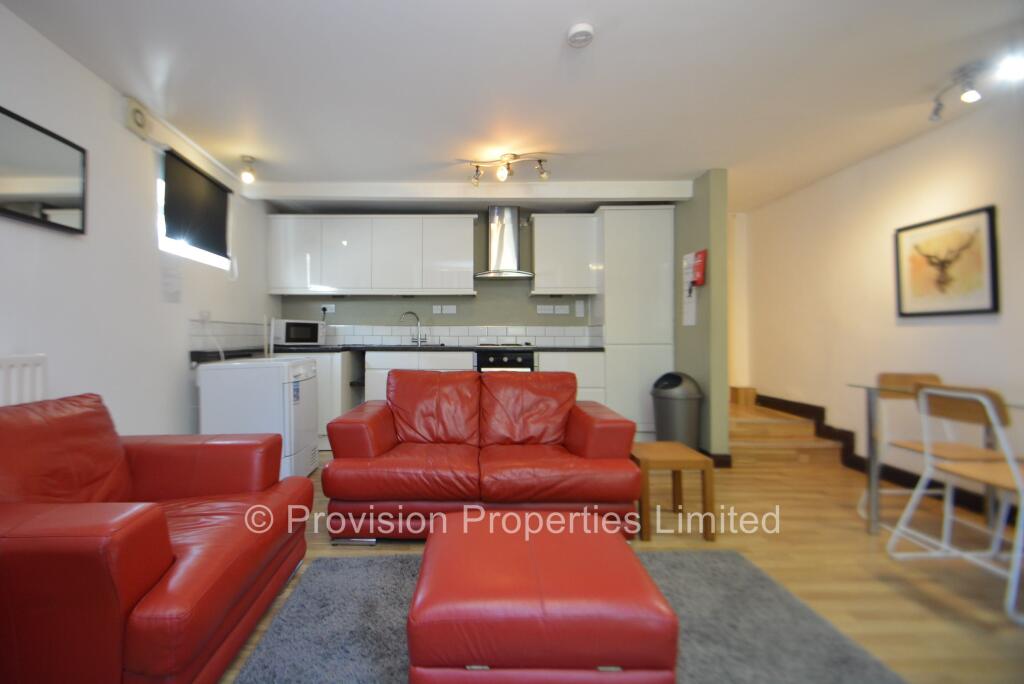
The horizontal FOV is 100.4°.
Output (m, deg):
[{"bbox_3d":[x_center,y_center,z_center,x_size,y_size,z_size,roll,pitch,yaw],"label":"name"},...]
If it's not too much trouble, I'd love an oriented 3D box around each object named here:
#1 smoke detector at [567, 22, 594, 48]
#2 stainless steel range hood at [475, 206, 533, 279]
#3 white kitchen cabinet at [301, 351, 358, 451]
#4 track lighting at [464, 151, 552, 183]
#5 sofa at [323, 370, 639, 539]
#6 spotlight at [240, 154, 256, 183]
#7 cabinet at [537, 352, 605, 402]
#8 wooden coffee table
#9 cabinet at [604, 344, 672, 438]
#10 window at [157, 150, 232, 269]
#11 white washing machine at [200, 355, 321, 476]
[{"bbox_3d":[0.317,-1.437,2.009,0.117,0.045,0.117,0,1,0],"label":"smoke detector"},{"bbox_3d":[-0.083,-0.997,4.244,0.600,0.710,0.490,0,1,0],"label":"stainless steel range hood"},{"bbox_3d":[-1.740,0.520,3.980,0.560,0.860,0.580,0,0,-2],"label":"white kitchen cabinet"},{"bbox_3d":[-0.020,-1.355,3.370,0.640,0.210,0.170,0,0,-6],"label":"track lighting"},{"bbox_3d":[-0.158,0.577,2.455,1.520,0.800,0.890,0,0,-1],"label":"sofa"},{"bbox_3d":[-2.085,-1.355,3.370,0.110,0.210,0.120,0,0,-30],"label":"spotlight"},{"bbox_3d":[0.545,0.520,4.204,0.600,0.873,0.580,0,1,0],"label":"cabinet"},{"bbox_3d":[0.805,0.777,2.280,0.370,0.400,0.380,0,0,-2],"label":"wooden coffee table"},{"bbox_3d":[1.160,0.483,4.210,0.630,0.920,0.600,0,0,-2],"label":"cabinet"},{"bbox_3d":[-2.360,-0.945,3.220,0.090,0.670,0.790,0,0,-3],"label":"window"},{"bbox_3d":[-1.748,0.559,3.009,0.560,0.850,0.600,0,1,-10],"label":"white washing machine"}]

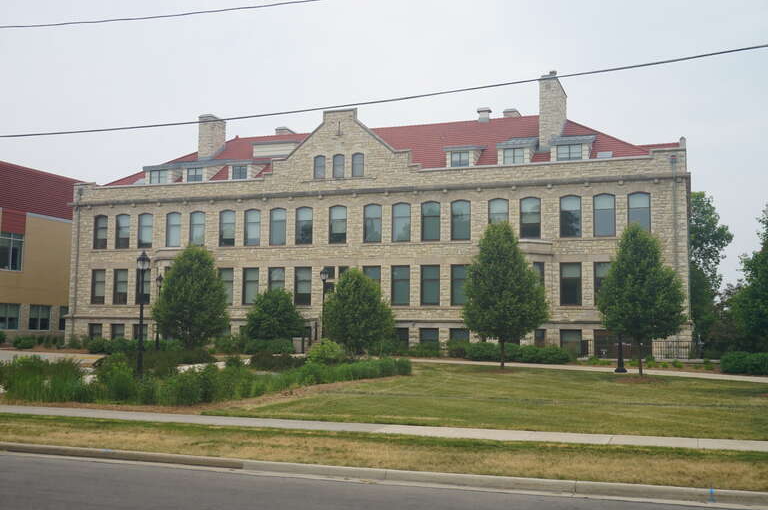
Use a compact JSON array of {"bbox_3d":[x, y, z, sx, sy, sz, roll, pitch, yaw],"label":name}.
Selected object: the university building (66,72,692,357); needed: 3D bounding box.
[{"bbox_3d":[-0.010,-2.406,63.734,43.891,19.092,18.545,-1,-5,19],"label":"university building"}]

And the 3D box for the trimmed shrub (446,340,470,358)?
[{"bbox_3d":[4.433,5.539,49.500,1.428,1.018,1.428,-1,-5,19],"label":"trimmed shrub"}]

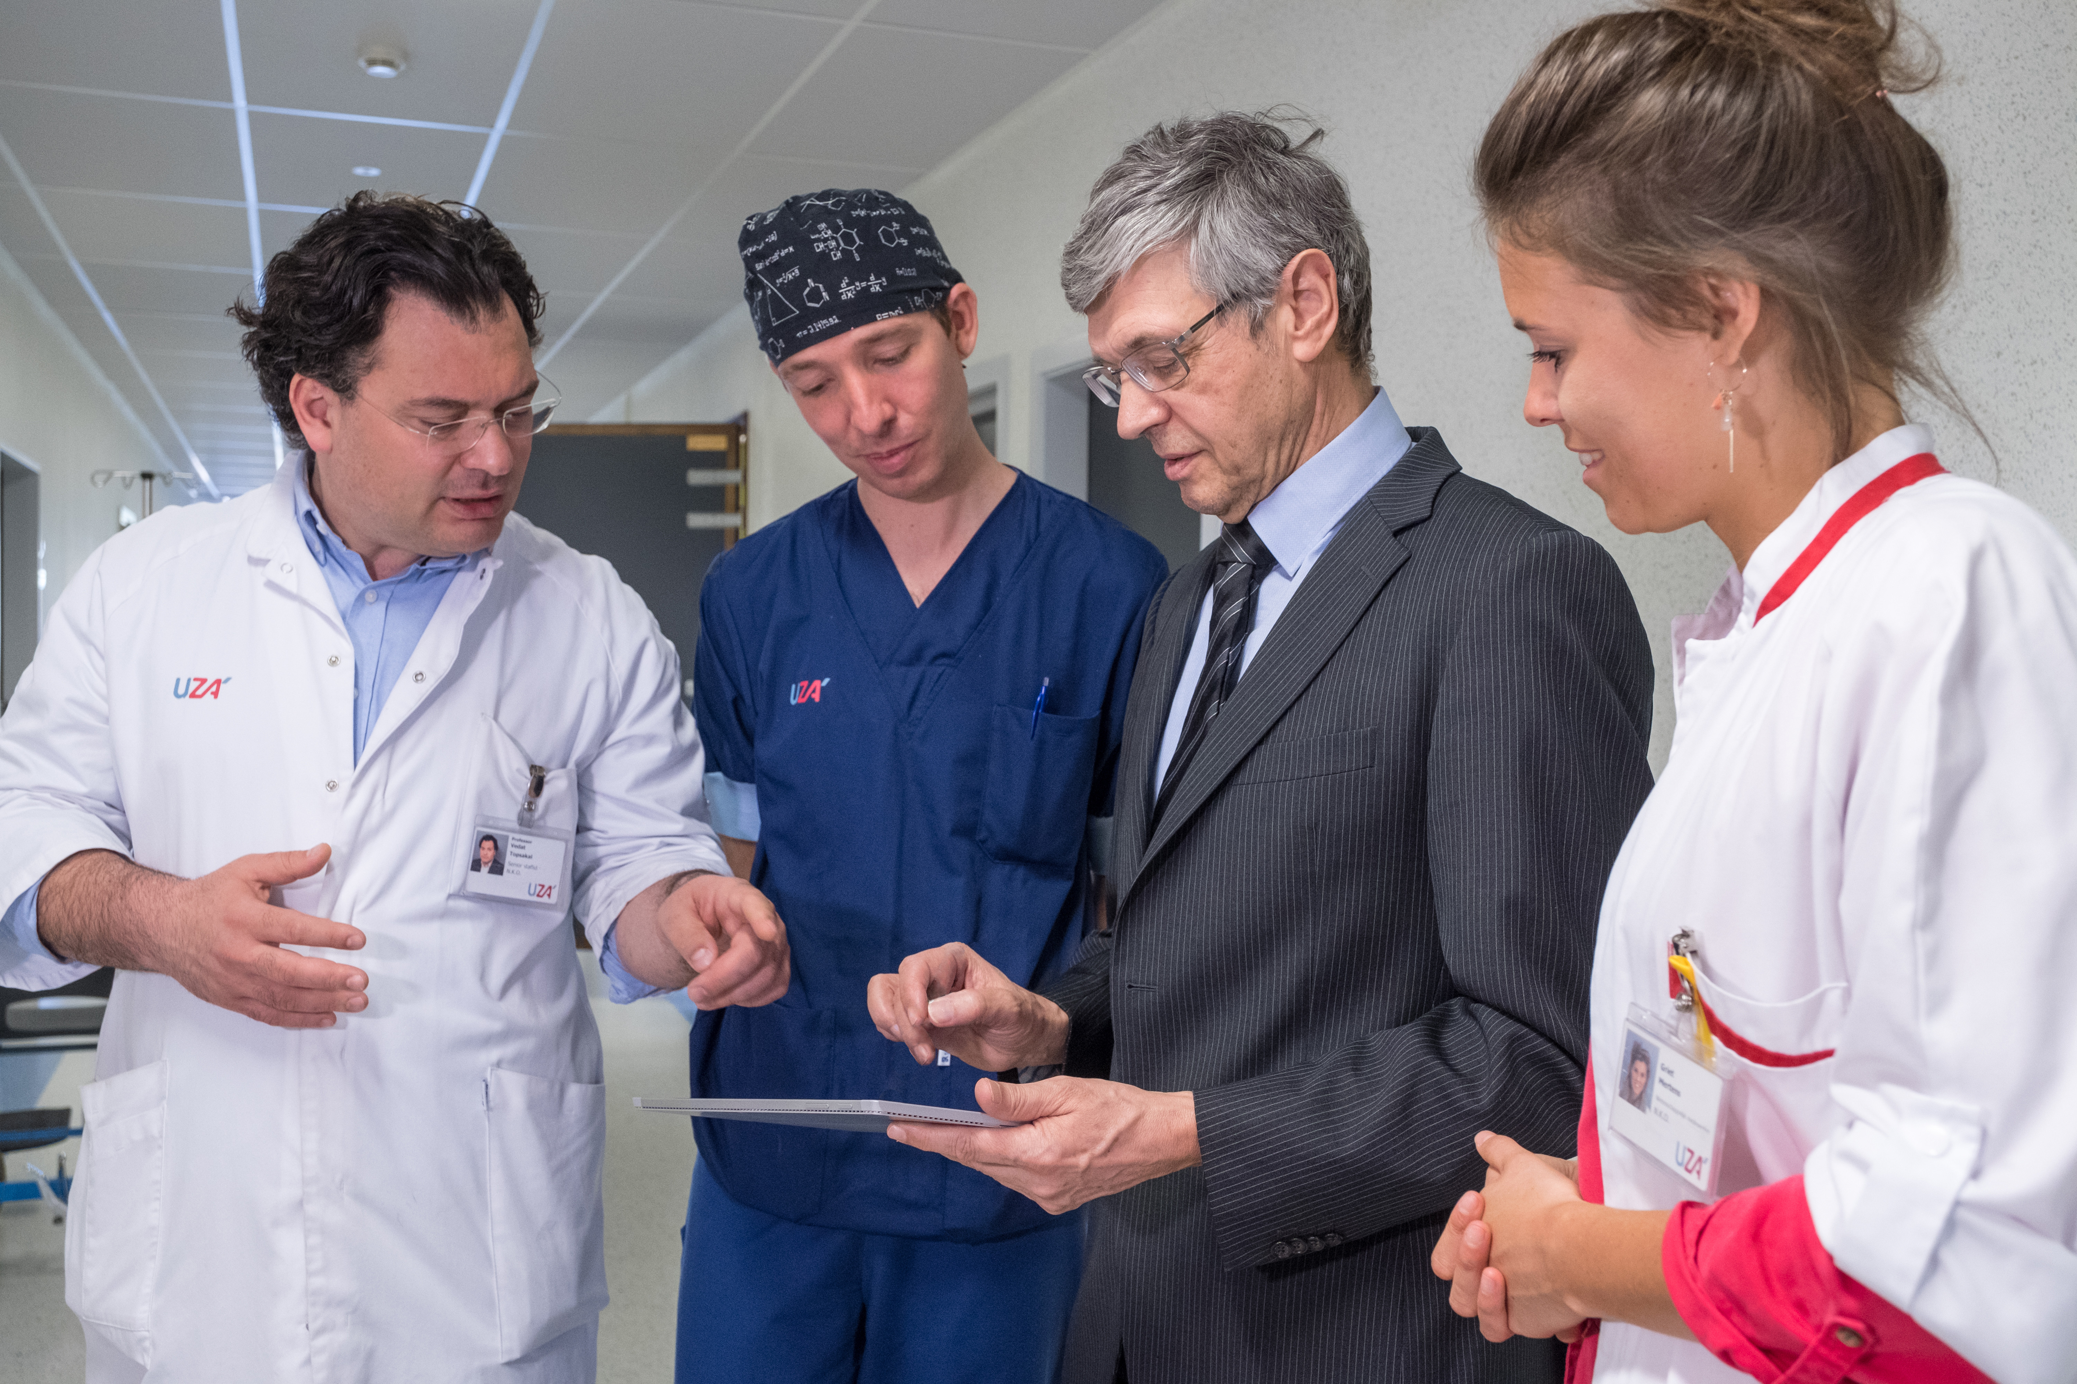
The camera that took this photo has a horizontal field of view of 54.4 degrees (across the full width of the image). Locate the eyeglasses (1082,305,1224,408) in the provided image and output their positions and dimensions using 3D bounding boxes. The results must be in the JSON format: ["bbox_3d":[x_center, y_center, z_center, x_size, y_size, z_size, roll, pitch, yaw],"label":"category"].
[{"bbox_3d":[0.106,-0.233,1.300,0.140,0.043,0.140,-38,15,-20],"label":"eyeglasses"}]

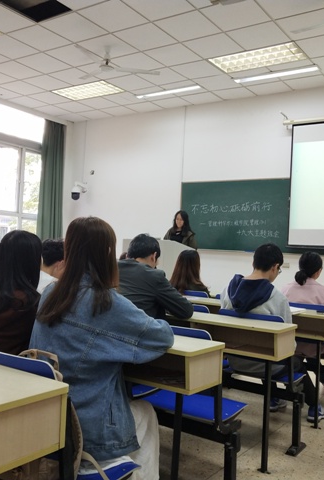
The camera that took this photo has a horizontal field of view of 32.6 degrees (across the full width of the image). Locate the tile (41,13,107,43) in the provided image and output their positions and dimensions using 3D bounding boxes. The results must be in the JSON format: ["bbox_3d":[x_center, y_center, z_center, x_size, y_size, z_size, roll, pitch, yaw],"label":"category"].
[{"bbox_3d":[-1.005,-2.441,6.391,0.600,0.030,0.600,2,-1,35],"label":"tile"}]

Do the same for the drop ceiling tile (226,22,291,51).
[{"bbox_3d":[1.103,-2.305,6.294,0.600,0.020,0.600,2,-2,35],"label":"drop ceiling tile"}]

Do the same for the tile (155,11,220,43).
[{"bbox_3d":[0.297,-2.354,6.148,0.600,0.020,0.600,2,-1,35],"label":"tile"}]

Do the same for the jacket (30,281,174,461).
[{"bbox_3d":[-0.220,0.480,2.080,0.500,0.680,0.420,2,-2,35],"label":"jacket"}]

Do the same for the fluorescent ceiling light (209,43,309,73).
[{"bbox_3d":[1.210,-2.331,7.076,1.200,0.080,0.600,2,-1,35],"label":"fluorescent ceiling light"}]

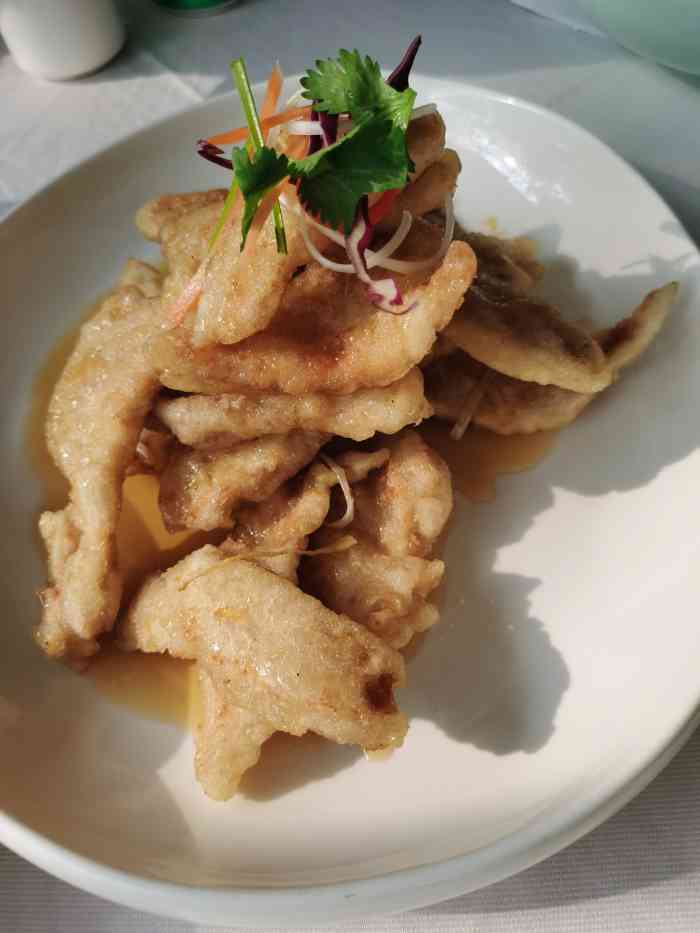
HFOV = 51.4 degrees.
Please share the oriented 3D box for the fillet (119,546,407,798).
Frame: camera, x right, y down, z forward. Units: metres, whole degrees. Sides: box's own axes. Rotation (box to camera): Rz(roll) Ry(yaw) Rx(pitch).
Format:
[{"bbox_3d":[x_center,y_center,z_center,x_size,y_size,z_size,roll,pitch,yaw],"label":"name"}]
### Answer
[{"bbox_3d":[-0.024,0.052,0.198,0.071,0.036,0.059,-15,60,-5],"label":"fillet"}]

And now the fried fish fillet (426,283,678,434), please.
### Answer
[{"bbox_3d":[0.067,-0.034,0.244,0.083,0.034,0.036,-11,60,-3],"label":"fried fish fillet"}]

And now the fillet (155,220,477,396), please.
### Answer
[{"bbox_3d":[-0.011,-0.048,0.221,0.098,0.034,0.043,-7,60,-1],"label":"fillet"}]

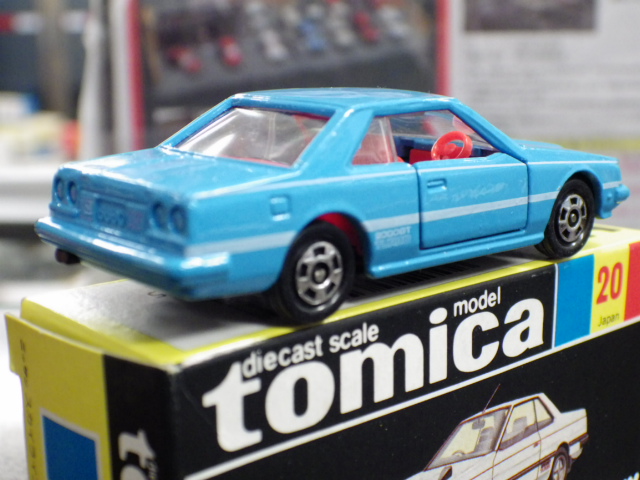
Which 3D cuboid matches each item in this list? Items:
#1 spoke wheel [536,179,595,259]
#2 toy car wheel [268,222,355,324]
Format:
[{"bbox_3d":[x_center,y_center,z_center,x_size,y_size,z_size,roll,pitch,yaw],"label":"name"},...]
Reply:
[{"bbox_3d":[0.031,-0.003,0.139,0.010,0.010,0.003,-14,18,-43],"label":"spoke wheel"},{"bbox_3d":[-0.001,0.003,0.108,0.010,0.010,0.003,-14,18,-43],"label":"toy car wheel"}]

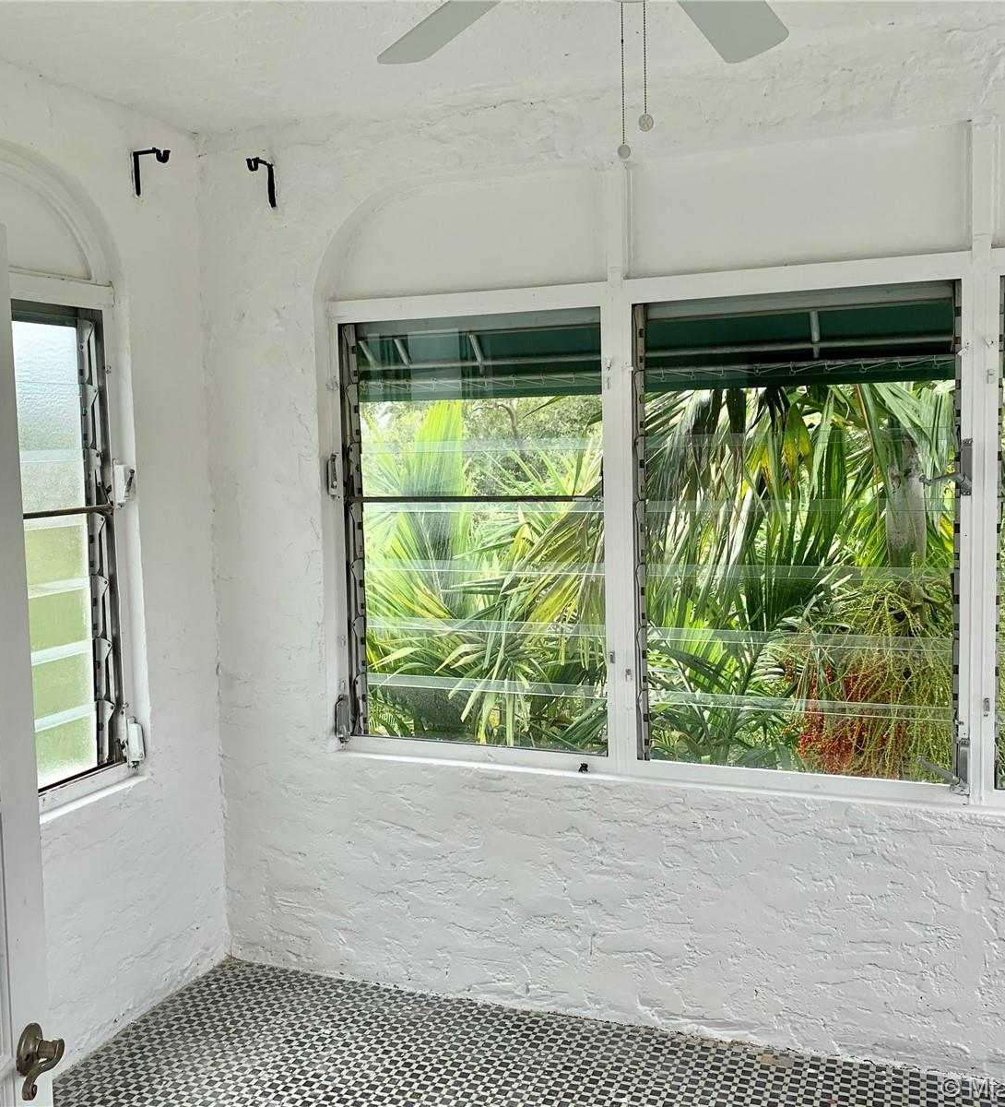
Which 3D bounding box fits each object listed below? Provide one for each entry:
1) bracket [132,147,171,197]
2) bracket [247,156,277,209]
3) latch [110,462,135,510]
[{"bbox_3d":[-1.057,-1.154,3.351,0.118,0.135,0.020,0,5,21],"label":"bracket"},{"bbox_3d":[-0.760,-1.171,3.495,0.020,0.133,0.122,0,5,21],"label":"bracket"},{"bbox_3d":[-1.156,-0.210,3.402,0.062,0.146,0.028,0,5,21],"label":"latch"}]

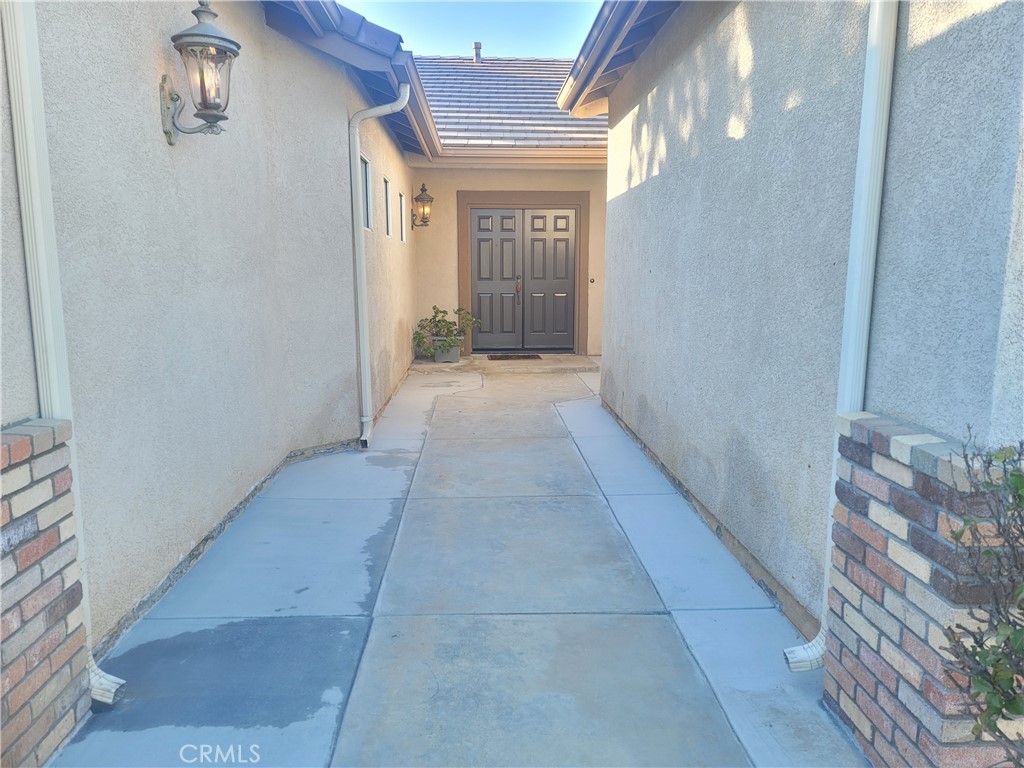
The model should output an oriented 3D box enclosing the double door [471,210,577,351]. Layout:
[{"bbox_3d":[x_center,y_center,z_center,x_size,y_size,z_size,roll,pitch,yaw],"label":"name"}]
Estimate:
[{"bbox_3d":[0.165,-1.484,10.740,1.520,2.060,0.080,0,9,-3],"label":"double door"}]

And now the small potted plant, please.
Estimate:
[{"bbox_3d":[-0.908,-0.721,10.188,0.920,0.775,0.600,0,9,-3],"label":"small potted plant"}]

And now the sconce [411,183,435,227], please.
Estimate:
[{"bbox_3d":[-1.232,-2.444,10.228,0.310,0.630,0.270,0,9,-3],"label":"sconce"}]

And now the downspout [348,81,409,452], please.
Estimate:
[{"bbox_3d":[-0.965,-0.859,5.597,0.430,2.710,0.200,0,9,-3],"label":"downspout"}]

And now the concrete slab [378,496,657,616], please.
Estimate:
[{"bbox_3d":[0.003,0.867,3.846,1.230,0.080,1.560,0,9,-3],"label":"concrete slab"}]

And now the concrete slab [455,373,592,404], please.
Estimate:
[{"bbox_3d":[0.107,0.063,8.730,1.550,0.080,1.980,0,9,-3],"label":"concrete slab"}]

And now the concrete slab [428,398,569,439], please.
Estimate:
[{"bbox_3d":[-0.144,0.344,7.015,1.230,0.080,1.770,0,9,-3],"label":"concrete slab"}]

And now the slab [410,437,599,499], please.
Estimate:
[{"bbox_3d":[-0.068,0.614,5.379,1.230,0.080,1.550,0,9,-3],"label":"slab"}]

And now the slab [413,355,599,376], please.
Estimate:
[{"bbox_3d":[-0.129,-0.276,10.261,2.520,0.120,1.170,0,9,-3],"label":"slab"}]

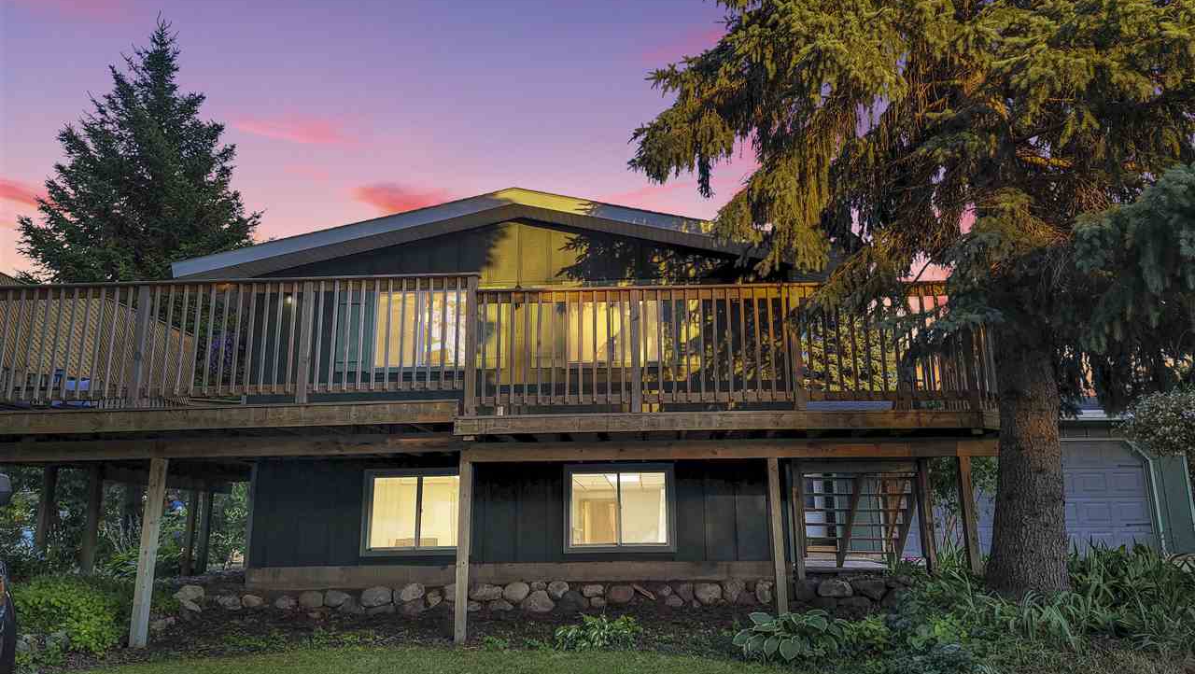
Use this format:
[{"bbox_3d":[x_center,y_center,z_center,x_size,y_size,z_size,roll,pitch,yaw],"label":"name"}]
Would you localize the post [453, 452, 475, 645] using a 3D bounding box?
[{"bbox_3d":[-1.231,1.915,7.922,0.093,1.706,0.093,-1,-13,3],"label":"post"}]

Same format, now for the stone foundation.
[{"bbox_3d":[-0.714,2.986,9.762,8.440,0.420,0.420,-1,-13,3],"label":"stone foundation"}]

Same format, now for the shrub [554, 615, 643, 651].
[{"bbox_3d":[0.003,2.655,7.796,0.810,0.270,0.720,-1,-13,3],"label":"shrub"}]

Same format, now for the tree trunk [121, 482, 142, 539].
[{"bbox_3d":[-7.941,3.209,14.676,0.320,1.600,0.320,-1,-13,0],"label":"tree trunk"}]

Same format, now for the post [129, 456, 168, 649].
[{"bbox_3d":[-4.161,1.976,8.010,0.100,1.699,0.100,-2,-13,4],"label":"post"}]

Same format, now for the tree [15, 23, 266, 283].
[{"bbox_3d":[-10.101,-1.165,18.786,6.200,13.030,6.200,-1,-13,3],"label":"tree"}]

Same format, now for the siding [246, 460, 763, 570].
[{"bbox_3d":[-1.008,2.074,10.233,6.270,1.220,0.100,-1,-13,3],"label":"siding"}]

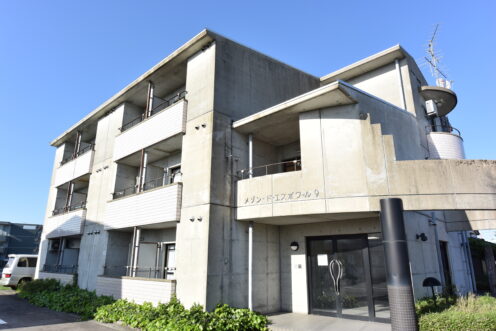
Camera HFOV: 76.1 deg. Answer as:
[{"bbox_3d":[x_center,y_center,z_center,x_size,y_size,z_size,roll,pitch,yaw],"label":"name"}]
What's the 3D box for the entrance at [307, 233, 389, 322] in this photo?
[{"bbox_3d":[2.560,2.982,8.624,2.200,2.160,0.120,-15,-22,41],"label":"entrance"}]

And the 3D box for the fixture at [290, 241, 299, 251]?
[{"bbox_3d":[1.429,2.464,9.703,0.265,0.265,0.120,-15,-22,41],"label":"fixture"}]

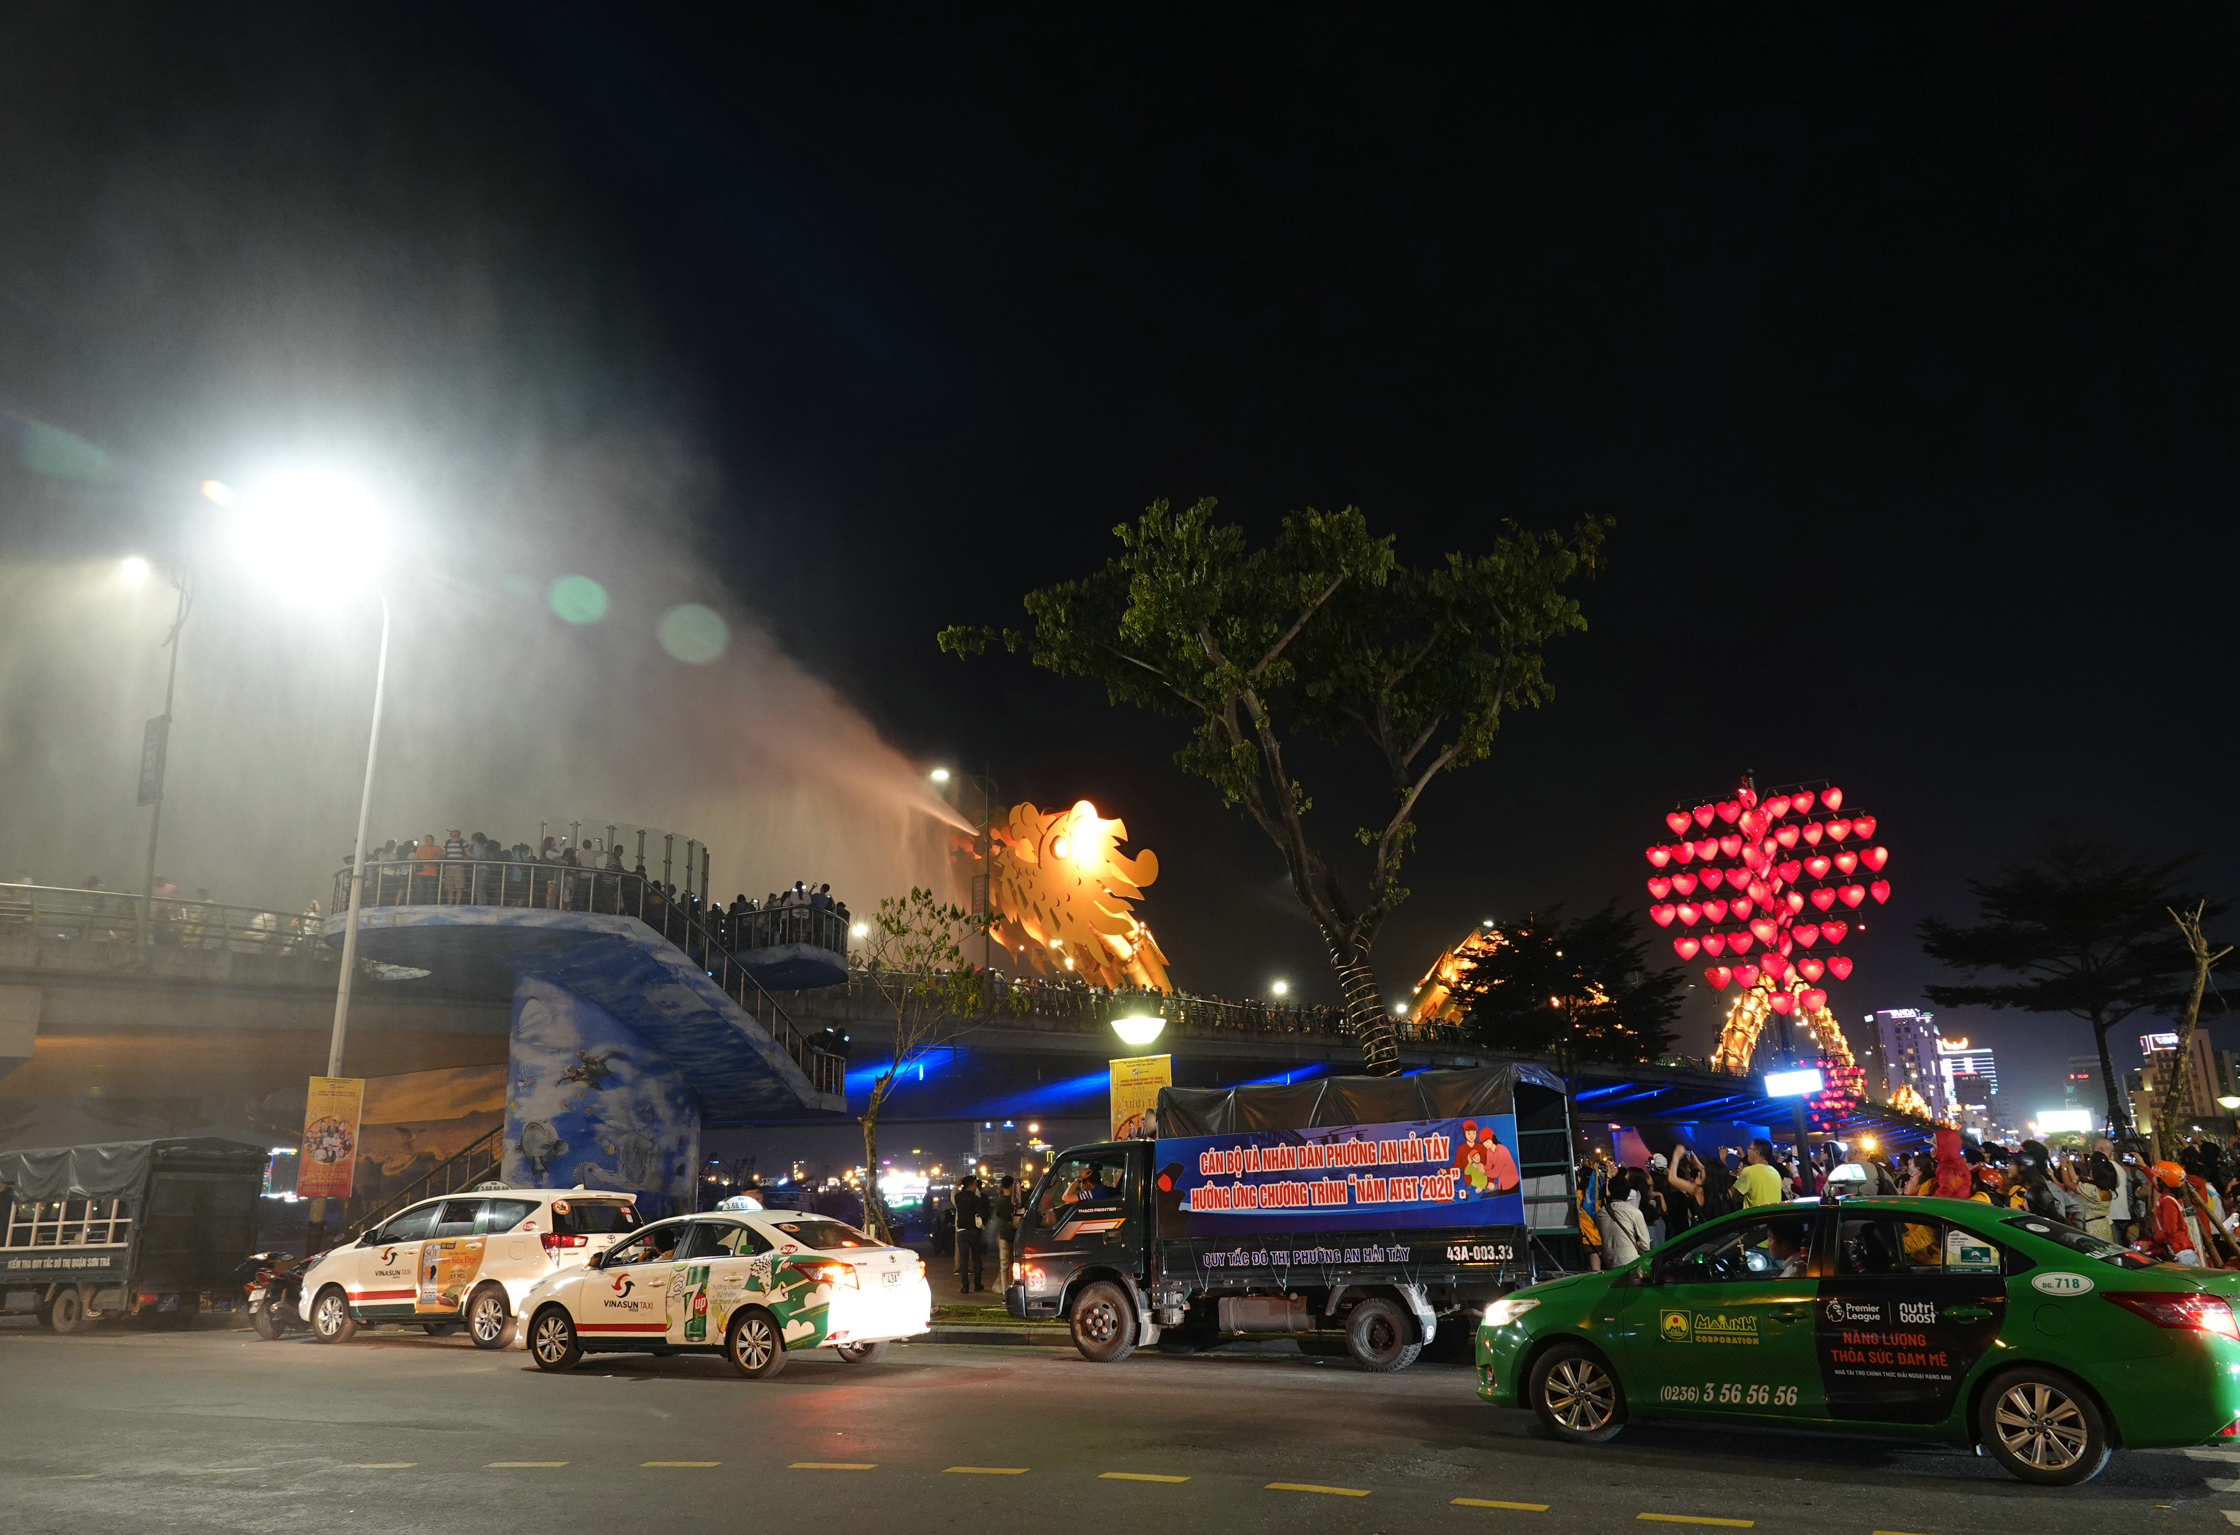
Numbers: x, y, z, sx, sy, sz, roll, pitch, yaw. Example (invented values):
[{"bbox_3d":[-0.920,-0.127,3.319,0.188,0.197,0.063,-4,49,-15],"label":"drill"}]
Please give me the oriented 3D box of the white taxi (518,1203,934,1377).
[{"bbox_3d":[-3.984,5.187,15.304,4.410,1.490,1.710,-9,-17,26],"label":"white taxi"}]

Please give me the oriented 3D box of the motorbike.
[{"bbox_3d":[-10.710,6.882,20.180,0.720,1.120,1.880,-2,-15,3],"label":"motorbike"}]

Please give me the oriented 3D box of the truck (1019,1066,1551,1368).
[{"bbox_3d":[1.523,4.453,15.131,5.250,2.570,1.800,-8,-17,24],"label":"truck"}]

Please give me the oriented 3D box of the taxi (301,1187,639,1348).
[{"bbox_3d":[-7.903,6.119,18.929,4.740,1.800,1.830,-9,-17,25],"label":"taxi"}]

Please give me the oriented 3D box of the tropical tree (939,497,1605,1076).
[{"bbox_3d":[2.204,1.394,18.068,8.000,10.000,7.200,-1,-15,0],"label":"tropical tree"}]

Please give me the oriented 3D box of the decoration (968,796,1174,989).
[{"bbox_3d":[-3.110,8.325,95.244,7.500,13.000,12.000,-15,-20,40],"label":"decoration"}]

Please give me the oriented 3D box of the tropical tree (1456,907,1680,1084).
[{"bbox_3d":[9.947,6.643,33.376,5.200,7.700,5.200,-1,-15,0],"label":"tropical tree"}]

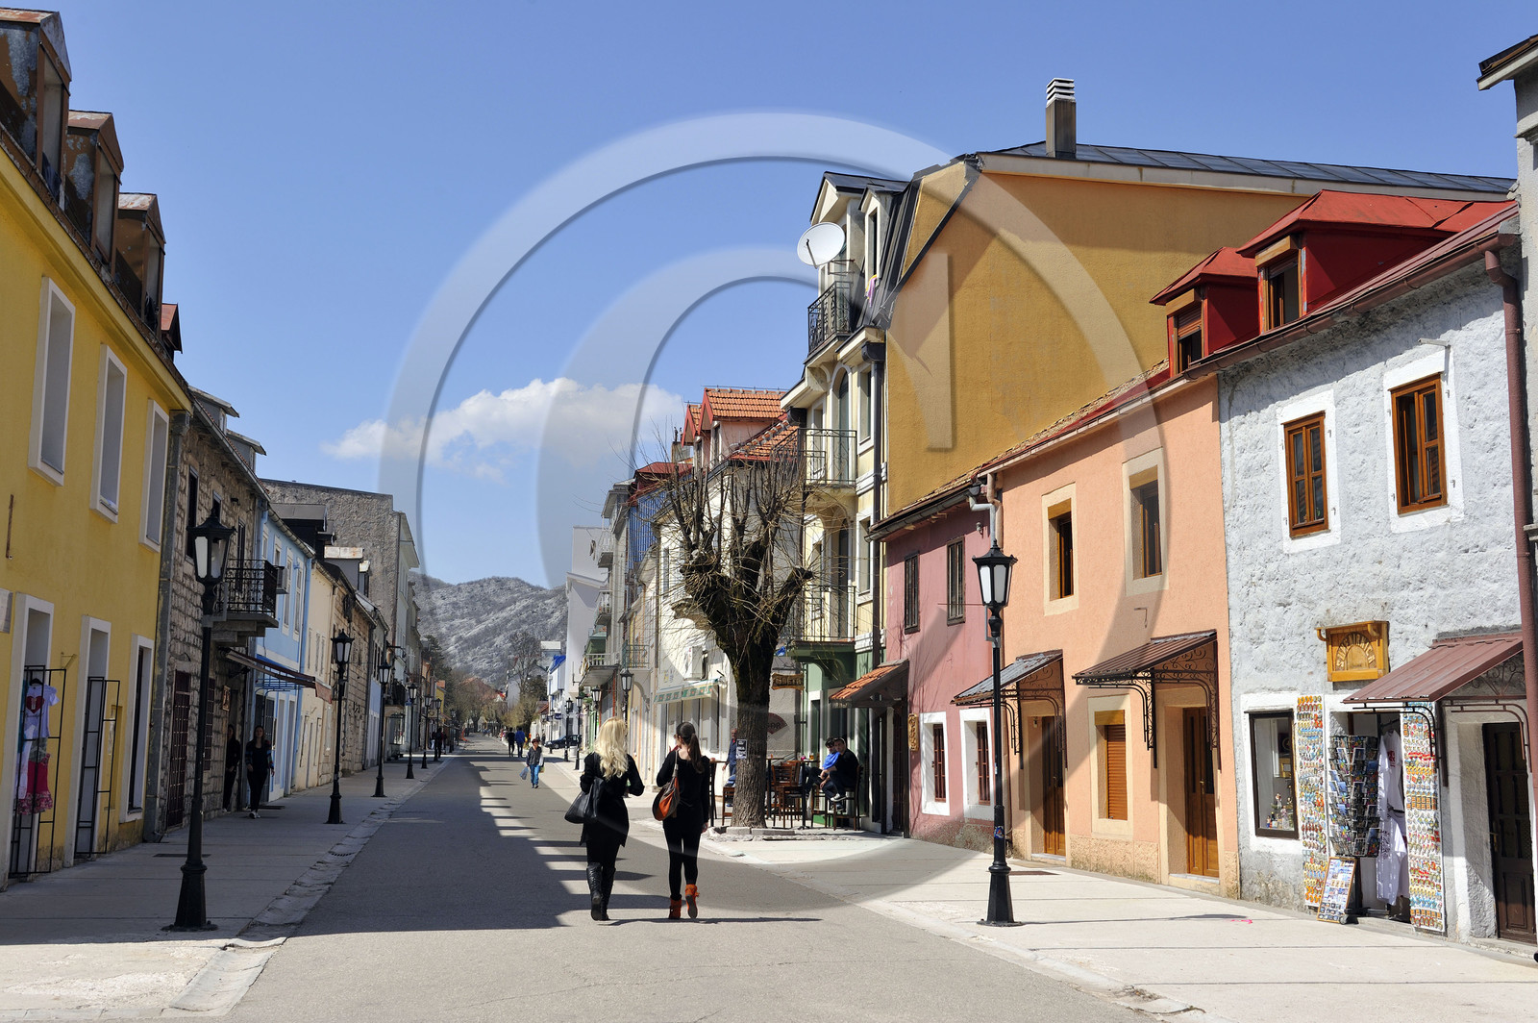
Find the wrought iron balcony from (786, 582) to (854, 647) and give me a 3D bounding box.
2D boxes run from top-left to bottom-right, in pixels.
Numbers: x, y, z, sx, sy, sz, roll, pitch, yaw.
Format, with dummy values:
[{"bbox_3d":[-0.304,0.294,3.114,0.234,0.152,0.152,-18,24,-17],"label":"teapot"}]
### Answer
[{"bbox_3d":[0.833,2.087,33.416,1.170,1.120,2.450,2,-8,-11],"label":"wrought iron balcony"}]

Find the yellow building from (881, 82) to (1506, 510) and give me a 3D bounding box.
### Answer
[{"bbox_3d":[7.635,-0.623,34.907,13.082,13.900,6.300,2,-8,-11],"label":"yellow building"}]

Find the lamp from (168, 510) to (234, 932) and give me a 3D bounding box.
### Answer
[{"bbox_3d":[-4.703,1.692,14.167,0.430,3.450,0.430,2,-8,-10],"label":"lamp"}]

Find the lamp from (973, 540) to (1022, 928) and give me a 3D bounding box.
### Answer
[{"bbox_3d":[2.046,1.969,15.380,0.400,3.440,0.400,2,-8,-10],"label":"lamp"}]

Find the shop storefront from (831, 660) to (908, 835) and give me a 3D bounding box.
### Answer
[{"bbox_3d":[1.700,4.070,29.346,1.000,2.920,1.950,2,-8,-11],"label":"shop storefront"}]

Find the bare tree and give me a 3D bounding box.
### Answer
[{"bbox_3d":[-0.568,1.775,27.362,2.250,6.474,2.200,2,-8,-10],"label":"bare tree"}]

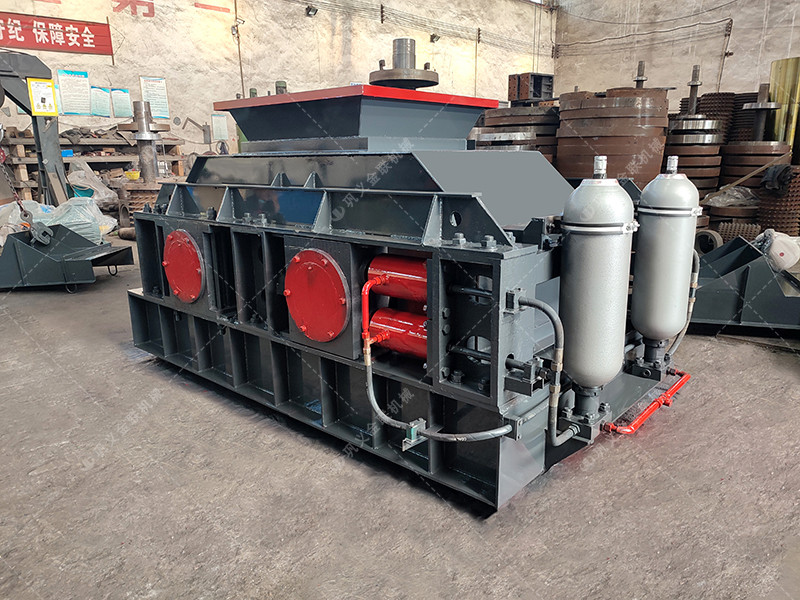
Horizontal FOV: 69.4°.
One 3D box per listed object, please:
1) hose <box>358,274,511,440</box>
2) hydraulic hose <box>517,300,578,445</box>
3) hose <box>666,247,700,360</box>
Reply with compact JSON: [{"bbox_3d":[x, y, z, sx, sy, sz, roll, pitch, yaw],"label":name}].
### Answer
[{"bbox_3d":[0.141,0.263,2.593,0.775,0.670,0.175,11,19,40],"label":"hose"},{"bbox_3d":[0.683,0.317,2.519,0.195,0.730,0.360,11,19,40],"label":"hydraulic hose"},{"bbox_3d":[1.729,0.016,3.651,0.195,0.730,0.360,11,19,40],"label":"hose"}]

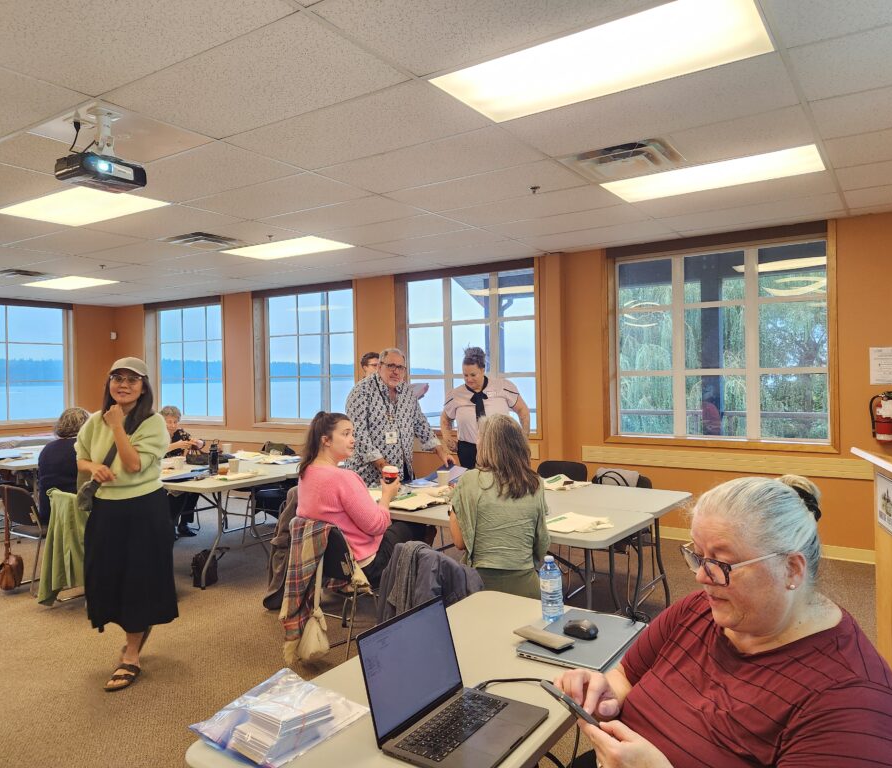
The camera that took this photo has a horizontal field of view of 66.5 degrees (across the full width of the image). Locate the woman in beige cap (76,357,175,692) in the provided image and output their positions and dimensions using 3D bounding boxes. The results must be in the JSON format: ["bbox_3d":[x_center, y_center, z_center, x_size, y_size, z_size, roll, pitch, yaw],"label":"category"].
[{"bbox_3d":[-1.570,0.652,3.340,0.460,1.570,0.380,-1,1,-13],"label":"woman in beige cap"}]

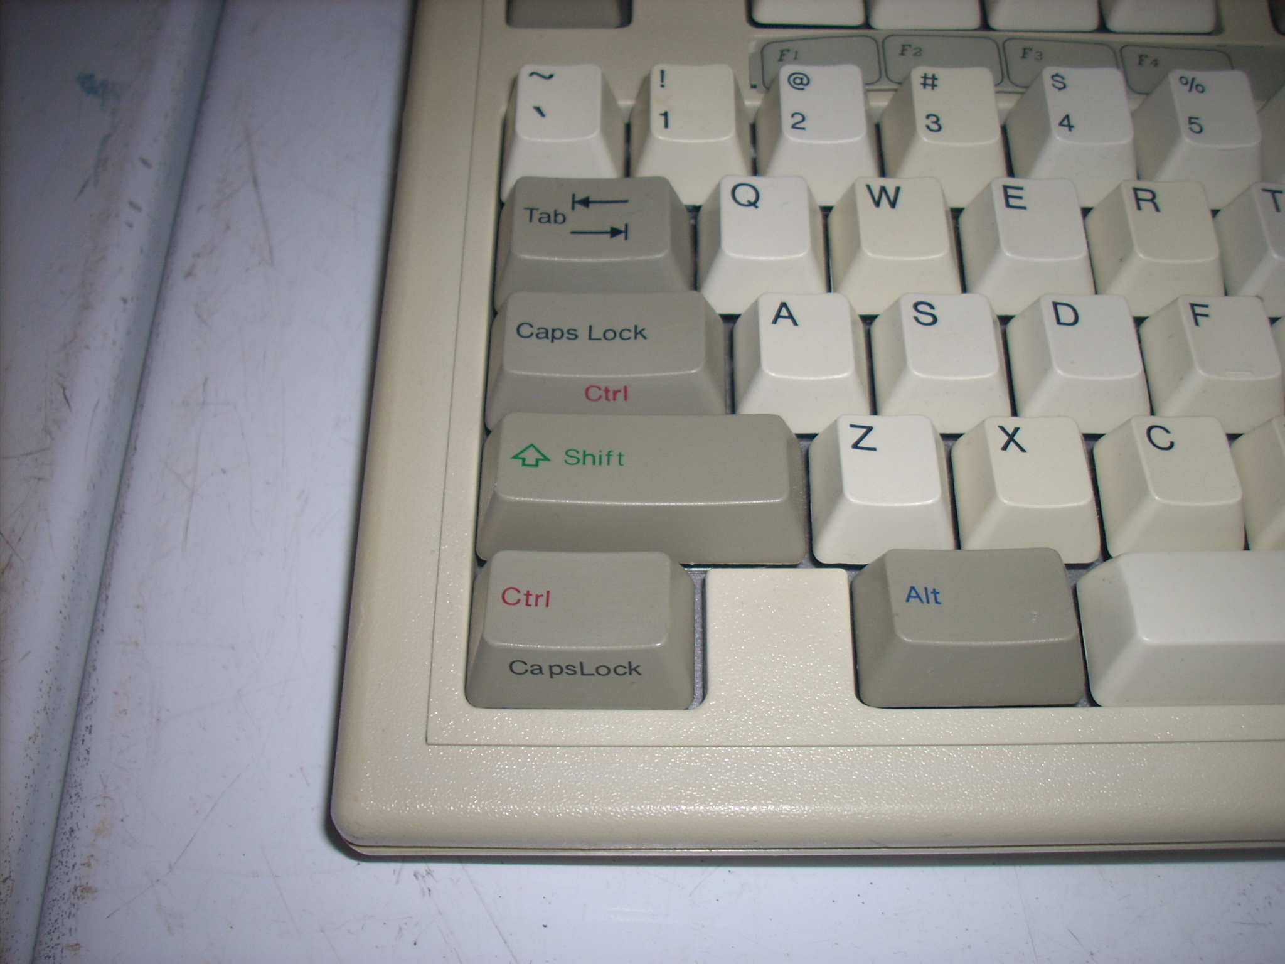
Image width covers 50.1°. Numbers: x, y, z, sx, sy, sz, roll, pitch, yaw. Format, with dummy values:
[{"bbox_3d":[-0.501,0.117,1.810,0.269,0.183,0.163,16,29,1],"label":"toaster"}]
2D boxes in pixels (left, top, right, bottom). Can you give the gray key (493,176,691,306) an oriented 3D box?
[{"bbox_3d":[-0.007,-0.034,0.193,0.028,0.010,0.018,0,63,0],"label":"gray key"}]

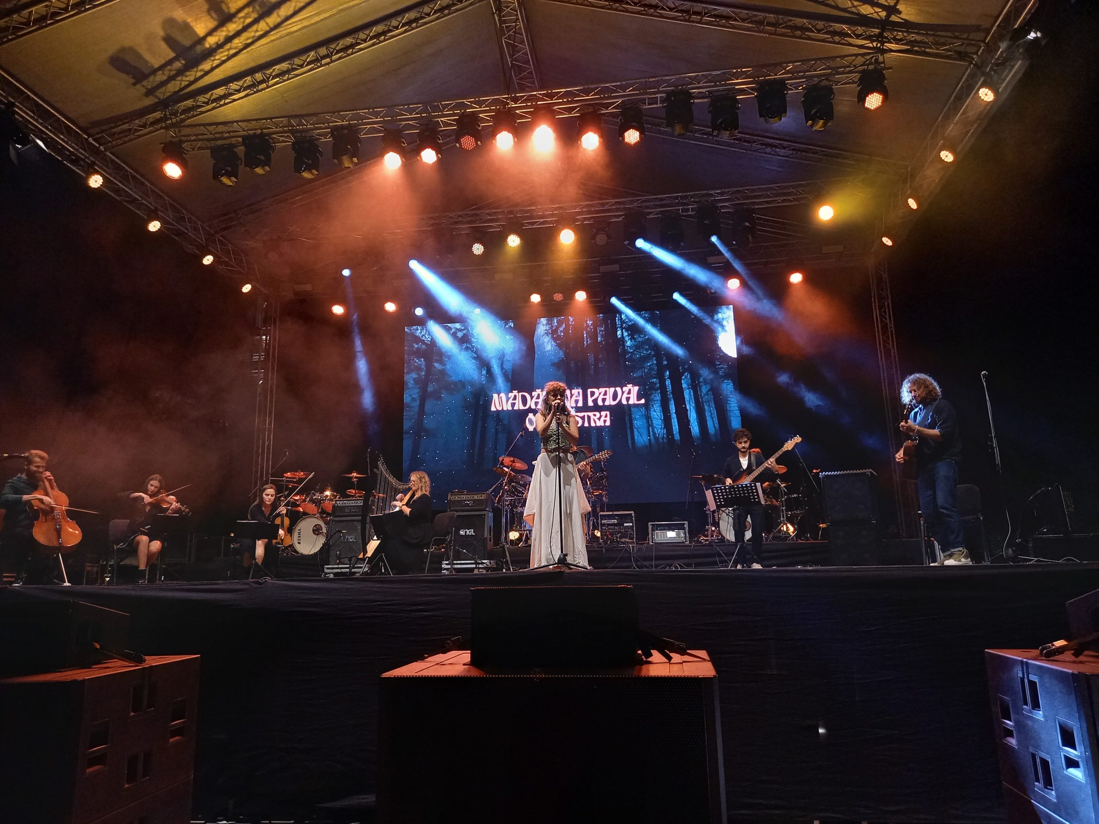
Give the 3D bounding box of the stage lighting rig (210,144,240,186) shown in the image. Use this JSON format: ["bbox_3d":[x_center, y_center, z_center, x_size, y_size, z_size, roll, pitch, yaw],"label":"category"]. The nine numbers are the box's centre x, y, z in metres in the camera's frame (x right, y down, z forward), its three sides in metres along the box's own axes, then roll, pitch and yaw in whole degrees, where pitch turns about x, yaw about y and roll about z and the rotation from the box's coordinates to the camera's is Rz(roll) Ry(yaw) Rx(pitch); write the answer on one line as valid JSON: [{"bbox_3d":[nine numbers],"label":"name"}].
[{"bbox_3d":[-4.688,-3.540,11.460,0.370,0.530,0.310,-3,-11,8],"label":"stage lighting rig"}]

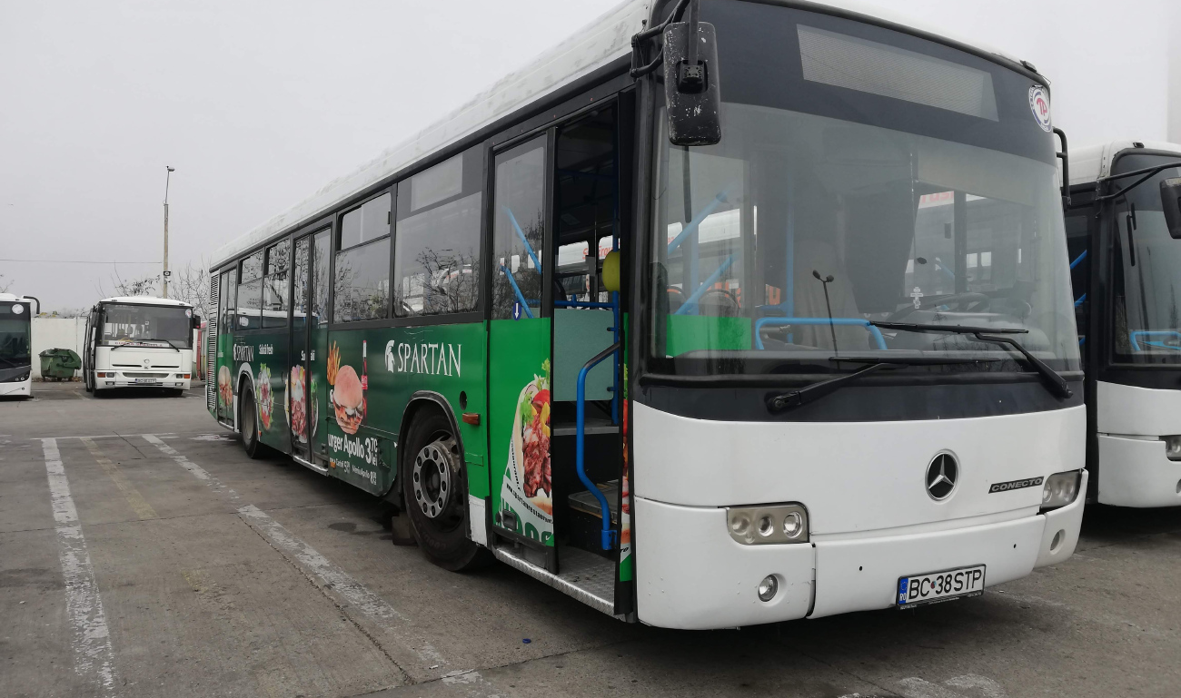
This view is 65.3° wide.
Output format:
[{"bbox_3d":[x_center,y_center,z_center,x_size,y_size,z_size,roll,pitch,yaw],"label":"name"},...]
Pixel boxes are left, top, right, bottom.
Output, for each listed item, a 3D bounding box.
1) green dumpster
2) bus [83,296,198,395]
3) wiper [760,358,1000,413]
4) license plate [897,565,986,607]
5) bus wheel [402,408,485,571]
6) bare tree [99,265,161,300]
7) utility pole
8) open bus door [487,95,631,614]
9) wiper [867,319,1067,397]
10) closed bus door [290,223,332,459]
[{"bbox_3d":[-21.291,0.626,37.000,1.320,1.320,1.370,1,0,-45],"label":"green dumpster"},{"bbox_3d":[-15.492,-0.058,31.094,2.520,3.030,11.600,1,0,-30],"label":"bus"},{"bbox_3d":[1.179,0.128,3.626,1.210,0.210,0.110,1,0,-30],"label":"wiper"},{"bbox_3d":[1.446,0.966,3.773,0.530,0.122,0.020,1,4,-30],"label":"license plate"},{"bbox_3d":[-0.792,0.747,5.370,0.310,1.000,1.000,1,0,-37],"label":"bus wheel"},{"bbox_3d":[-20.992,-1.273,42.000,3.000,5.150,3.000,1,0,-27],"label":"bare tree"},{"bbox_3d":[-20.206,-3.718,44.000,0.550,10.060,0.400,0,0,17],"label":"utility pole"},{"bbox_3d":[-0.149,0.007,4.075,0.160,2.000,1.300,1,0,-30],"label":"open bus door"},{"bbox_3d":[1.652,0.052,3.918,1.370,0.320,0.120,1,0,-30],"label":"wiper"},{"bbox_3d":[-2.374,-0.014,7.871,0.100,1.950,1.300,1,0,-30],"label":"closed bus door"}]

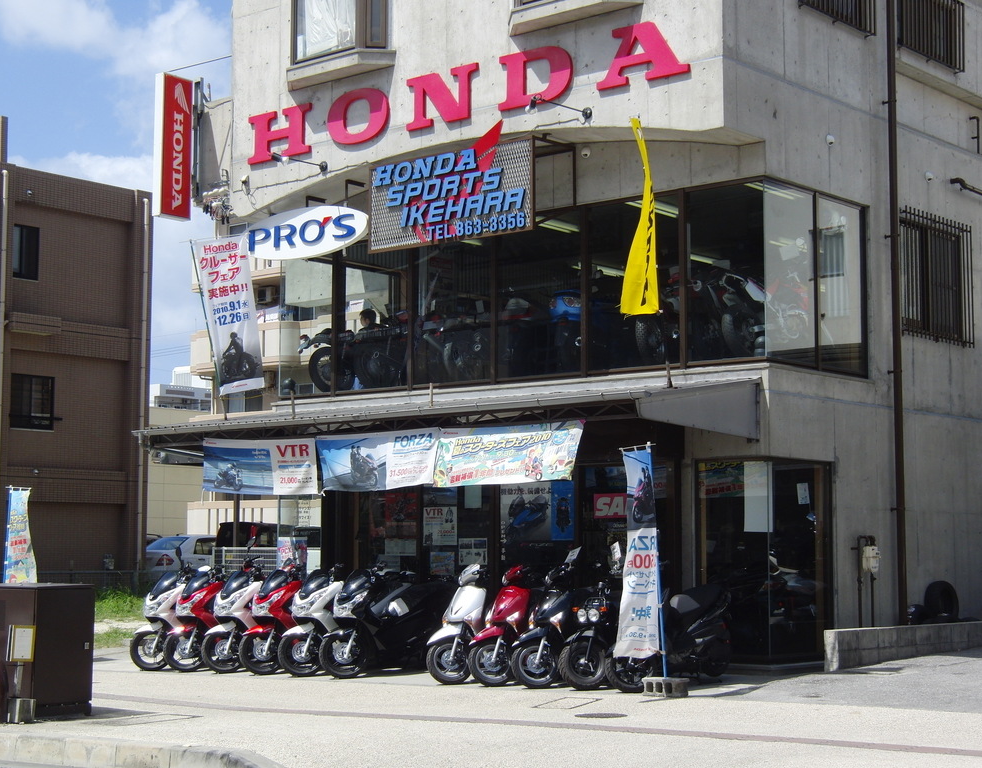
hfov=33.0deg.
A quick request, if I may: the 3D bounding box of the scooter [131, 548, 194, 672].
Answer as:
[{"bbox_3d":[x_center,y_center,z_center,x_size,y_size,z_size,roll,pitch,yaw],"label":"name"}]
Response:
[{"bbox_3d":[-3.160,2.420,17.963,0.760,1.280,1.910,-4,-7,41],"label":"scooter"}]

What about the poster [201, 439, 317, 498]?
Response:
[{"bbox_3d":[-2.564,0.913,18.340,1.840,0.620,0.080,-5,-7,40],"label":"poster"}]

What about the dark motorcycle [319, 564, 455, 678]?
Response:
[{"bbox_3d":[-1.020,2.421,17.048,0.740,1.120,1.910,-4,-7,41],"label":"dark motorcycle"}]

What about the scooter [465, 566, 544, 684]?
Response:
[{"bbox_3d":[0.433,2.344,16.174,0.680,1.120,1.820,-4,-7,41],"label":"scooter"}]

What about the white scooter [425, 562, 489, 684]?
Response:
[{"bbox_3d":[0.022,2.361,16.375,0.680,1.120,1.820,-4,-7,41],"label":"white scooter"}]

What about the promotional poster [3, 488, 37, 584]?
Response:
[{"bbox_3d":[-6.394,2.321,22.511,0.130,1.800,0.570,-4,-7,35],"label":"promotional poster"}]

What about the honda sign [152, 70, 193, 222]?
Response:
[{"bbox_3d":[-4.117,-3.033,21.414,0.170,1.840,0.470,-5,-7,40],"label":"honda sign"}]

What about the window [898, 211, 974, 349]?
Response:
[{"bbox_3d":[5.209,-1.233,19.429,0.170,1.460,1.750,-5,-7,40],"label":"window"}]

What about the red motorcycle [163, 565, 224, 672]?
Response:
[{"bbox_3d":[-2.870,2.643,18.759,0.730,1.150,1.910,-5,-8,42],"label":"red motorcycle"}]

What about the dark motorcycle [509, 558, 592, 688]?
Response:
[{"bbox_3d":[0.897,2.277,15.795,0.680,1.160,1.830,-5,-8,42],"label":"dark motorcycle"}]

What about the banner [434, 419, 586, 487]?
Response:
[{"bbox_3d":[0.170,0.740,17.276,2.020,0.630,0.080,-4,-7,41],"label":"banner"}]

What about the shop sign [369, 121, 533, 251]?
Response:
[{"bbox_3d":[-0.469,-2.145,18.093,2.420,1.220,0.160,-4,-7,39],"label":"shop sign"}]

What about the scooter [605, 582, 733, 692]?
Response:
[{"bbox_3d":[1.602,2.298,15.650,0.700,1.120,1.850,-4,-6,35],"label":"scooter"}]

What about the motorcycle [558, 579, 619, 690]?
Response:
[{"bbox_3d":[1.337,2.326,15.701,0.720,1.060,1.840,-5,-8,41],"label":"motorcycle"}]

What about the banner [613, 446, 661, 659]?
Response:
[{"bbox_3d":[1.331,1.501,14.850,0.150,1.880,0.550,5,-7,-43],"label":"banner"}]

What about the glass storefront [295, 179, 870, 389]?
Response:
[{"bbox_3d":[0.781,-0.947,21.274,7.780,2.040,2.350,-4,-7,41],"label":"glass storefront"}]

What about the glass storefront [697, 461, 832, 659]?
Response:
[{"bbox_3d":[3.028,1.955,18.386,0.930,2.250,1.340,-4,-7,41],"label":"glass storefront"}]

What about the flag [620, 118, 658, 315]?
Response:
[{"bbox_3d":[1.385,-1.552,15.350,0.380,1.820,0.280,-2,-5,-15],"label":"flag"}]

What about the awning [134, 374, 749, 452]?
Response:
[{"bbox_3d":[-0.836,0.415,19.557,7.960,0.680,2.190,-4,-7,41],"label":"awning"}]

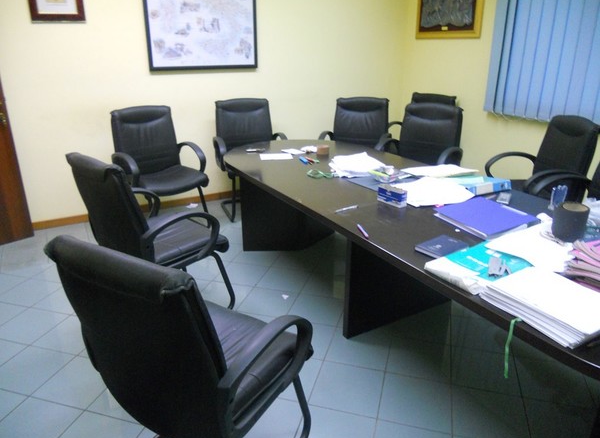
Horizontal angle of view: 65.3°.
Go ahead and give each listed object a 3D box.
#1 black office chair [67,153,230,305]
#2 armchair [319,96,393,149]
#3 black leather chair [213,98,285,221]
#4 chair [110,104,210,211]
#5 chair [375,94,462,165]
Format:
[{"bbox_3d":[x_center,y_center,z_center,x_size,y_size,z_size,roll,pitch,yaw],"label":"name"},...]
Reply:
[{"bbox_3d":[-0.784,0.101,2.529,0.624,0.966,0.582,-20,28,-41],"label":"black office chair"},{"bbox_3d":[0.531,-0.588,4.289,0.582,0.966,0.624,4,21,11],"label":"armchair"},{"bbox_3d":[-0.452,-0.561,4.240,0.582,0.966,0.624,-7,22,-17],"label":"black leather chair"},{"bbox_3d":[-1.139,-0.400,3.837,0.582,0.966,0.624,-17,27,-37],"label":"chair"},{"bbox_3d":[0.988,-0.430,3.868,0.582,0.966,0.624,11,24,28],"label":"chair"}]

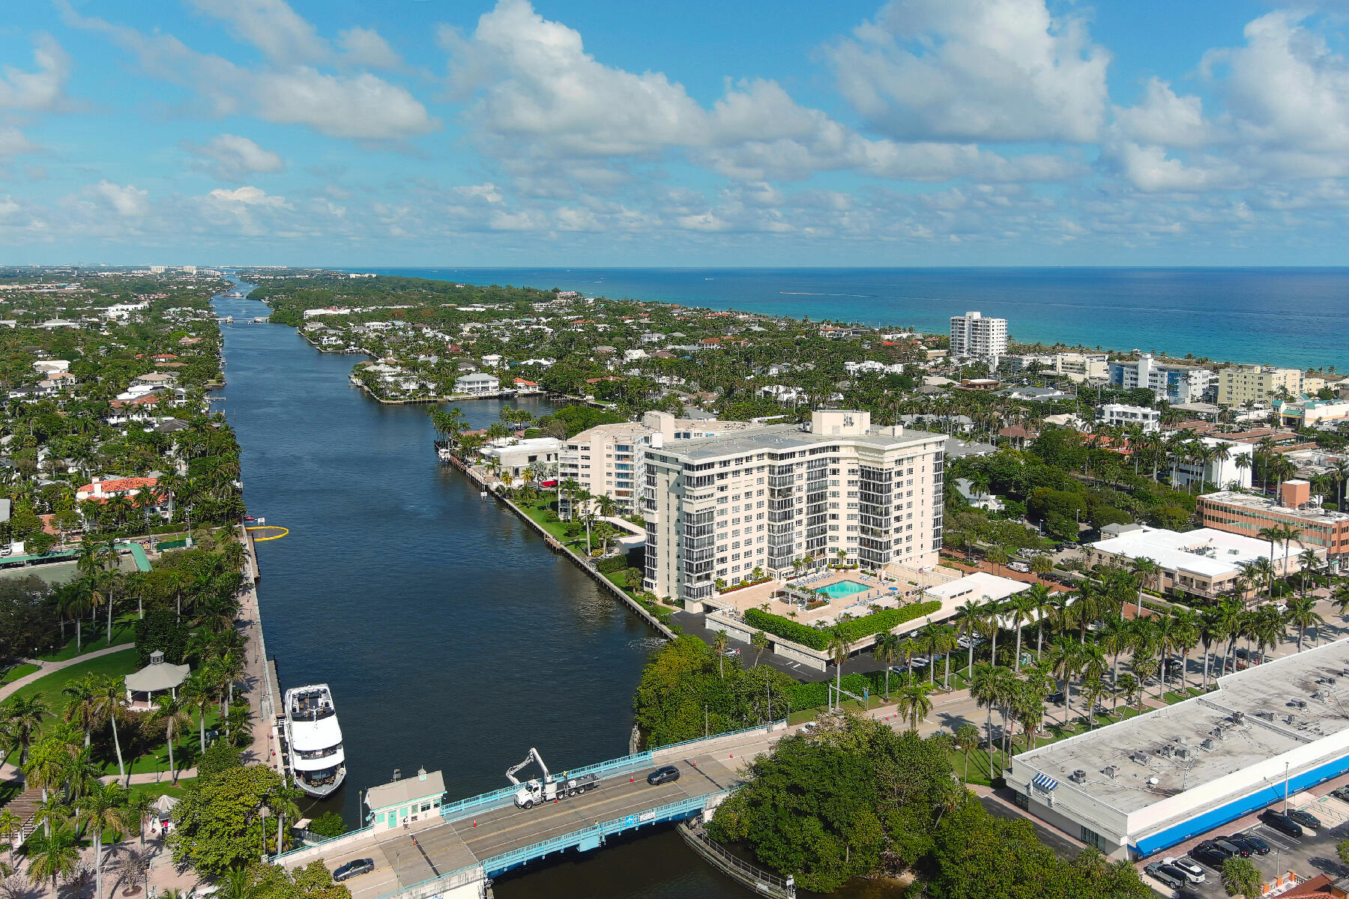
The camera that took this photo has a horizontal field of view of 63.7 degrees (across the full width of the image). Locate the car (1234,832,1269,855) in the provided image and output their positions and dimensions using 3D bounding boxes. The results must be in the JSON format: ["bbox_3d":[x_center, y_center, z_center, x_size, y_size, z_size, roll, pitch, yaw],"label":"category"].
[{"bbox_3d":[74.680,51.030,141.160,1.820,1.450,4.550,-6,11,-30],"label":"car"}]

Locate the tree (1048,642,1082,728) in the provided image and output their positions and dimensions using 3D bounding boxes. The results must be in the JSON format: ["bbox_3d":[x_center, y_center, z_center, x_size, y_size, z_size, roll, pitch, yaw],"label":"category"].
[{"bbox_3d":[64.260,38.200,176.620,5.400,14.600,5.400,-6,11,-30],"label":"tree"}]

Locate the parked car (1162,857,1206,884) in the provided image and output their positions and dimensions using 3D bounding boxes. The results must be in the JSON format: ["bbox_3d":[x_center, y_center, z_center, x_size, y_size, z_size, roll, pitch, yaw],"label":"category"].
[{"bbox_3d":[63.230,51.950,134.870,1.980,1.780,4.800,-6,11,-30],"label":"parked car"}]

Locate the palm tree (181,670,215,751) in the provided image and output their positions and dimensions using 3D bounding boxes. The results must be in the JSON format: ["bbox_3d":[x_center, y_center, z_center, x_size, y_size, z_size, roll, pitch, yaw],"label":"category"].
[{"bbox_3d":[-73.284,41.095,168.036,5.800,13.900,5.800,-6,11,-30],"label":"palm tree"}]

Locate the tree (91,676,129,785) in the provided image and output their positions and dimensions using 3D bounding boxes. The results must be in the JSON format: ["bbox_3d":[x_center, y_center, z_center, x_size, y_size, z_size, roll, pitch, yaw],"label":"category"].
[{"bbox_3d":[-80.940,40.790,155.780,5.600,16.590,5.600,-6,11,-30],"label":"tree"}]

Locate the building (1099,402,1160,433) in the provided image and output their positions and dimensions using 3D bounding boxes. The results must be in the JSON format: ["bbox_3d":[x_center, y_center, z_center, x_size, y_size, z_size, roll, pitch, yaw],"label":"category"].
[{"bbox_3d":[202.560,-12.860,484.470,10.000,10.700,28.500,-6,11,-30],"label":"building"}]

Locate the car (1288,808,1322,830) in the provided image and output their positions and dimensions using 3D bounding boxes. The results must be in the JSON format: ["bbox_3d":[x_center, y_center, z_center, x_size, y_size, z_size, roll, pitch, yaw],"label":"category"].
[{"bbox_3d":[85.100,49.920,147.460,1.820,1.430,4.600,-6,11,-30],"label":"car"}]

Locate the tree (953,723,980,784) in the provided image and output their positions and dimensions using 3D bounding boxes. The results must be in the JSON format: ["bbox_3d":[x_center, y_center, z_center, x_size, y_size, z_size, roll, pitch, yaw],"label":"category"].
[{"bbox_3d":[42.450,44.320,157.210,3.600,9.140,3.600,0,10,0],"label":"tree"}]

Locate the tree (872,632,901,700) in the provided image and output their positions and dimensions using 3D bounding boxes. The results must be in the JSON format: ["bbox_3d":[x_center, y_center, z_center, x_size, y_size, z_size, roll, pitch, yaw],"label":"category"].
[{"bbox_3d":[36.900,37.660,187.310,4.600,12.030,4.600,0,10,0],"label":"tree"}]

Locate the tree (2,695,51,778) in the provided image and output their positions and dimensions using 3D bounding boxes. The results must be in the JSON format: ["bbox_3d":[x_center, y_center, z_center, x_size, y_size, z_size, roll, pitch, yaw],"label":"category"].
[{"bbox_3d":[-94.406,42.589,158.491,7.300,14.200,7.300,-6,11,-30],"label":"tree"}]

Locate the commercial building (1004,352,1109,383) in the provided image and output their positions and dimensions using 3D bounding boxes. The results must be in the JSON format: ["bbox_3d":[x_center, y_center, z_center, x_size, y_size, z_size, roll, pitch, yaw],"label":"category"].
[{"bbox_3d":[262.552,-57.211,748.414,28.000,15.000,67.000,-4,11,-22],"label":"commercial building"}]

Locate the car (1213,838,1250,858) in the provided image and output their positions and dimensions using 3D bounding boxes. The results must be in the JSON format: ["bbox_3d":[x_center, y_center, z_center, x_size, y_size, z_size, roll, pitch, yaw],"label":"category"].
[{"bbox_3d":[73.135,51.771,142.610,1.870,1.500,4.750,-6,11,-29],"label":"car"}]

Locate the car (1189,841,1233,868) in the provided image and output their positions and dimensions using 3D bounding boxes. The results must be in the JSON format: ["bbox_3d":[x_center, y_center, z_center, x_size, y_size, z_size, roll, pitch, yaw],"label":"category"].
[{"bbox_3d":[68.909,52.106,139.930,1.950,1.750,4.850,-6,11,-29],"label":"car"}]

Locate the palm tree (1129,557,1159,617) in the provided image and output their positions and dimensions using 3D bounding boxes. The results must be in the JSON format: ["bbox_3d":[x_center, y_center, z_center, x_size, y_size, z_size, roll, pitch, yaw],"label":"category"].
[{"bbox_3d":[99.028,30.054,230.012,6.900,14.600,6.900,-6,11,-30],"label":"palm tree"}]

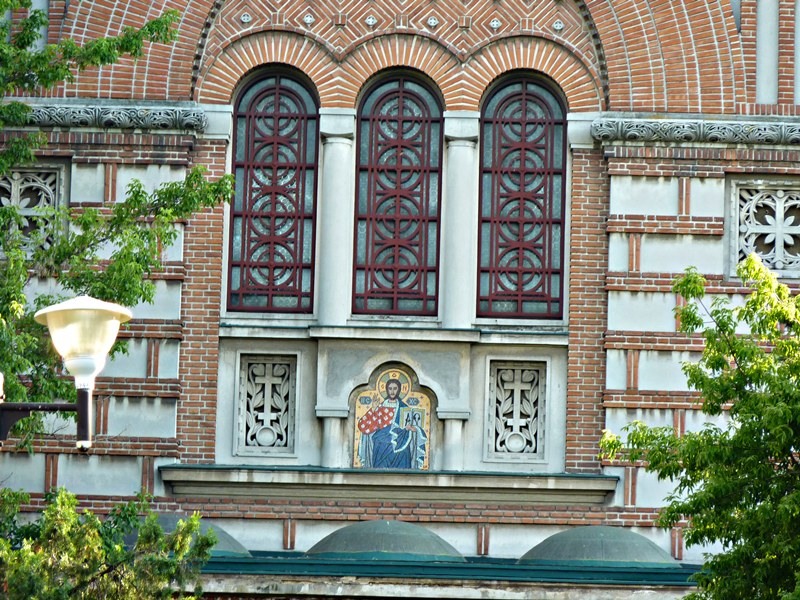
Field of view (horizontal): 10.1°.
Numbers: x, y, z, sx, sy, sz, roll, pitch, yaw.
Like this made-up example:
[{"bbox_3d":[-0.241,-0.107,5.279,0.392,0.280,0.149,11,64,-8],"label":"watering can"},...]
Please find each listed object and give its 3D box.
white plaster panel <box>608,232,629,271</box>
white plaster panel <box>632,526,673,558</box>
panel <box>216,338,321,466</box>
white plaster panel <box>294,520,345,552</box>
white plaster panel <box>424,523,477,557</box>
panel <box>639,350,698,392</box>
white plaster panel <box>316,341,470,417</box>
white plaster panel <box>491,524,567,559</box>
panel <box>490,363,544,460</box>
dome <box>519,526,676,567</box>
[{"bbox_3d":[2.423,-0.519,50.190,0.216,0.423,0.050,1,-10,2],"label":"white plaster panel"},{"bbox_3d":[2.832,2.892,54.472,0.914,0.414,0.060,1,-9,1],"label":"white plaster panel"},{"bbox_3d":[-1.609,1.245,55.014,1.227,1.575,0.130,1,-9,1],"label":"panel"},{"bbox_3d":[-0.685,2.626,49.705,0.944,0.386,0.050,1,-10,2],"label":"white plaster panel"},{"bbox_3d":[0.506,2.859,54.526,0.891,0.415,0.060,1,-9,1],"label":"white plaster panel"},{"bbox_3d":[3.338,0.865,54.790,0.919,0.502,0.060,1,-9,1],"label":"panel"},{"bbox_3d":[-0.069,0.888,50.085,1.677,0.849,0.250,1,-10,2],"label":"white plaster panel"},{"bbox_3d":[1.615,2.977,55.411,1.014,0.431,0.060,1,-11,2],"label":"white plaster panel"},{"bbox_3d":[1.439,1.373,55.827,0.671,1.204,0.100,1,-11,2],"label":"panel"},{"bbox_3d":[2.354,2.994,54.133,1.923,0.580,1.885,1,-11,2],"label":"dome"}]

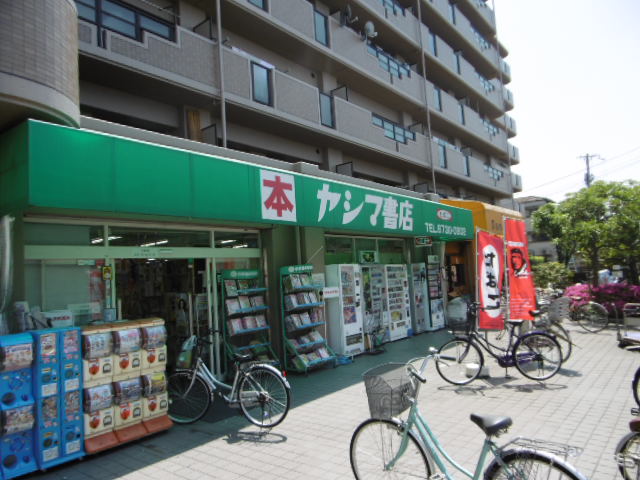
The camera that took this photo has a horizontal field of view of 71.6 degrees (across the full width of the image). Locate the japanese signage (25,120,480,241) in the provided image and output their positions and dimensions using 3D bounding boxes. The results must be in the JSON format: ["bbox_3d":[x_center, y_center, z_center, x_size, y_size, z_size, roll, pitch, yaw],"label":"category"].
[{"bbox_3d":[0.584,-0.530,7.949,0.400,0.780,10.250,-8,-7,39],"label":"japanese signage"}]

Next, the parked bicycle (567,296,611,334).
[{"bbox_3d":[5.991,1.650,10.624,0.580,1.050,1.780,-2,-5,-23],"label":"parked bicycle"}]

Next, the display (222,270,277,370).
[{"bbox_3d":[-1.225,1.431,7.803,0.670,1.840,0.740,-7,-6,40],"label":"display"}]

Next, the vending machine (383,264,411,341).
[{"bbox_3d":[1.770,1.565,11.266,0.650,1.830,1.040,-7,-6,40],"label":"vending machine"}]

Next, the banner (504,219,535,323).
[{"bbox_3d":[3.327,0.480,7.400,0.550,1.720,0.100,-1,-5,-22],"label":"banner"}]

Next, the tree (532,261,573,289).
[{"bbox_3d":[7.768,1.605,14.934,1.600,1.650,1.500,-6,-6,27],"label":"tree"}]

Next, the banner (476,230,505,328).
[{"bbox_3d":[2.775,0.639,7.169,0.570,1.640,0.100,-1,-5,-25],"label":"banner"}]

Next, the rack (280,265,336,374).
[{"bbox_3d":[-0.229,1.416,8.158,0.680,1.880,0.580,1,-7,-42],"label":"rack"}]

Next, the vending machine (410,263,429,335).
[{"bbox_3d":[2.615,1.626,12.505,0.500,1.860,0.660,-8,-7,39],"label":"vending machine"}]

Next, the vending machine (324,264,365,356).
[{"bbox_3d":[0.459,1.499,9.539,0.600,1.870,0.720,-8,-7,39],"label":"vending machine"}]

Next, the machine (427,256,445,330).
[{"bbox_3d":[3.163,1.508,12.751,0.450,2.040,0.720,-7,-6,40],"label":"machine"}]

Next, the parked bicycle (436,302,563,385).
[{"bbox_3d":[2.461,1.458,6.142,1.780,1.100,0.580,-4,-5,8],"label":"parked bicycle"}]

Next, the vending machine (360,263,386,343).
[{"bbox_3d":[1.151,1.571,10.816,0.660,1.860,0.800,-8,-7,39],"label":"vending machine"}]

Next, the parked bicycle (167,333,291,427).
[{"bbox_3d":[-1.121,1.597,5.095,1.760,1.030,0.550,-5,-5,17],"label":"parked bicycle"}]

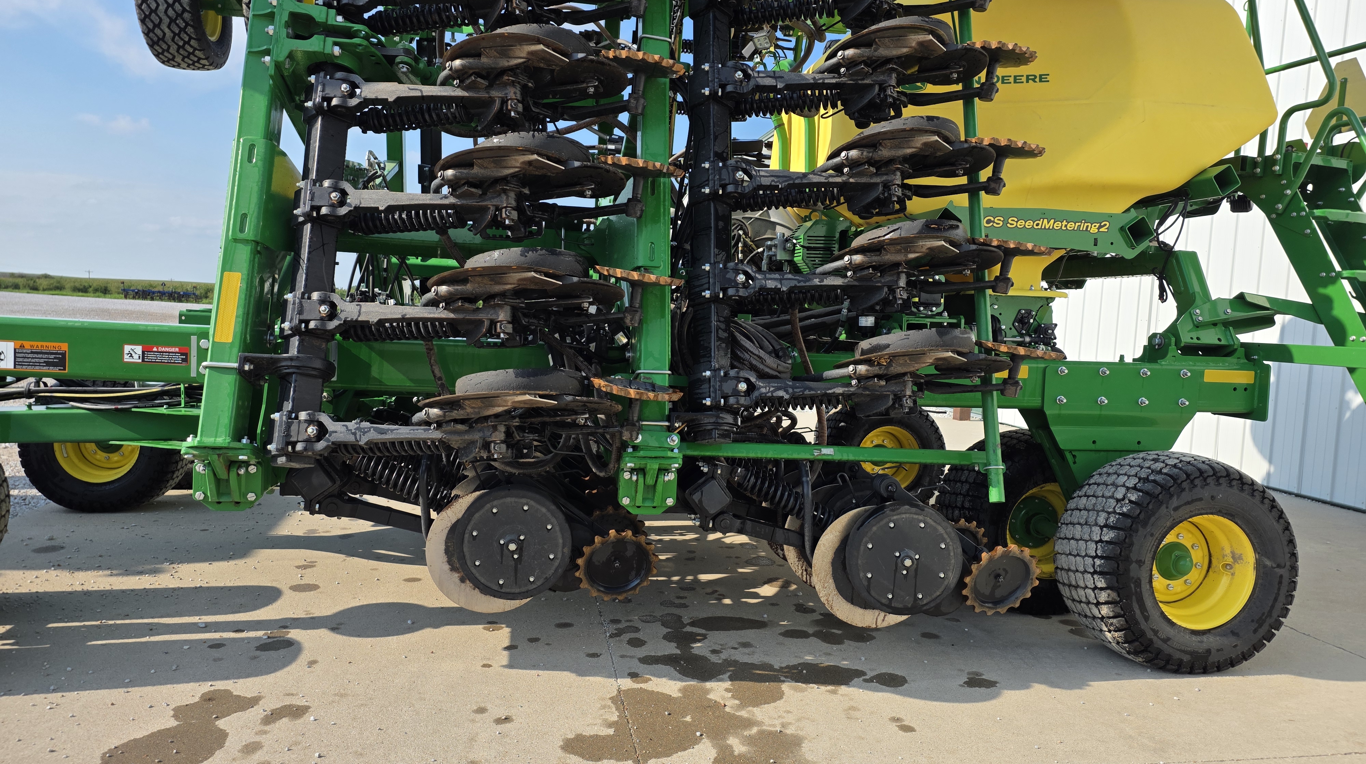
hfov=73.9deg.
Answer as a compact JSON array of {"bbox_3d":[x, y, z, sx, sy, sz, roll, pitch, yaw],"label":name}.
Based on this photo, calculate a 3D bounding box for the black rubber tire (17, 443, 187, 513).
[{"bbox_3d":[-3.711,0.363,5.897,0.930,0.930,0.430,3,4,-9],"label":"black rubber tire"}]

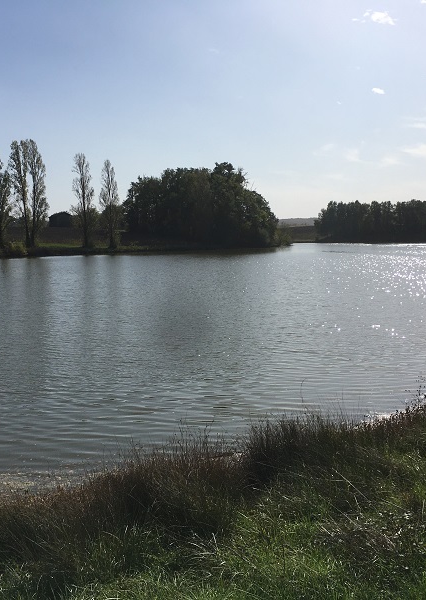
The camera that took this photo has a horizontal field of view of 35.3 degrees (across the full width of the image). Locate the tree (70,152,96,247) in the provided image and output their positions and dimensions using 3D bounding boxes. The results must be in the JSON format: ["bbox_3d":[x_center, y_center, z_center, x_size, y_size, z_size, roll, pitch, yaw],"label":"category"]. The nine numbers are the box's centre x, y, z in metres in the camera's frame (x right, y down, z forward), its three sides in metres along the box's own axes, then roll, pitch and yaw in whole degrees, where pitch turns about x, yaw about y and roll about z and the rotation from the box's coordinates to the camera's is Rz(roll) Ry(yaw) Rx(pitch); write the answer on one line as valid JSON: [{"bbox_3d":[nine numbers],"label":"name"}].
[{"bbox_3d":[-18.700,-14.401,97.000,3.500,13.700,3.500,-1,6,0],"label":"tree"}]

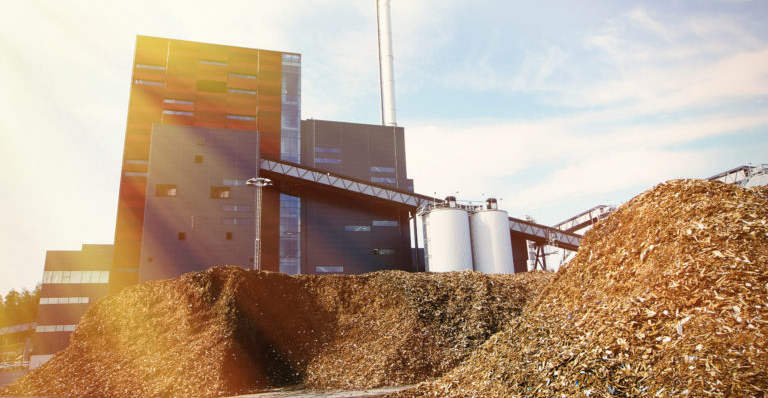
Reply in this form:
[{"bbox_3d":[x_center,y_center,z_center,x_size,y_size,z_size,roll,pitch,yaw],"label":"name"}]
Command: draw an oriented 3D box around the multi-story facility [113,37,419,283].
[{"bbox_3d":[-19.042,1.491,88.308,44.432,49.947,30.000,2,-17,-16],"label":"multi-story facility"}]

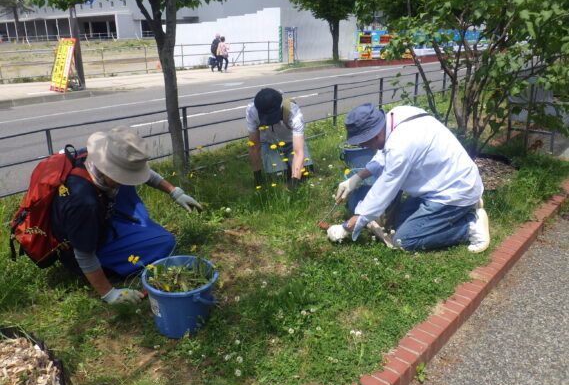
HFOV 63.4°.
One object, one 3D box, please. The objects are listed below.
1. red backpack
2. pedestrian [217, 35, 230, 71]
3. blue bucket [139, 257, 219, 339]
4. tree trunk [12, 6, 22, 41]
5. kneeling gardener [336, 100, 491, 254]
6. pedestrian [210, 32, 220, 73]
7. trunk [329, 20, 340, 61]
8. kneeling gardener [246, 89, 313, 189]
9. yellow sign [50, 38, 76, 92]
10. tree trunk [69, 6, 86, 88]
[{"bbox_3d":[-1.200,0.072,2.360,0.220,0.520,0.290,29,24,12],"label":"red backpack"},{"bbox_3d":[-2.770,-6.266,20.900,0.420,1.580,0.480,-16,22,-42],"label":"pedestrian"},{"bbox_3d":[-0.443,0.441,1.935,0.320,0.260,0.320,-1,16,0],"label":"blue bucket"},{"bbox_3d":[-27.263,-17.256,47.000,0.500,3.600,0.500,-1,16,0],"label":"tree trunk"},{"bbox_3d":[0.753,-0.131,2.739,0.860,0.770,0.560,4,17,17],"label":"kneeling gardener"},{"bbox_3d":[-3.148,-6.364,21.000,0.450,1.680,0.500,-16,22,-42],"label":"pedestrian"},{"bbox_3d":[2.469,-7.430,22.500,0.420,2.100,0.380,-1,16,0],"label":"trunk"},{"bbox_3d":[-0.027,-0.515,3.967,0.560,0.780,0.680,1,17,5],"label":"kneeling gardener"},{"bbox_3d":[-5.961,-3.449,12.500,0.660,1.420,0.500,10,19,31],"label":"yellow sign"},{"bbox_3d":[-5.773,-4.064,12.900,0.260,2.450,0.260,-1,16,0],"label":"tree trunk"}]

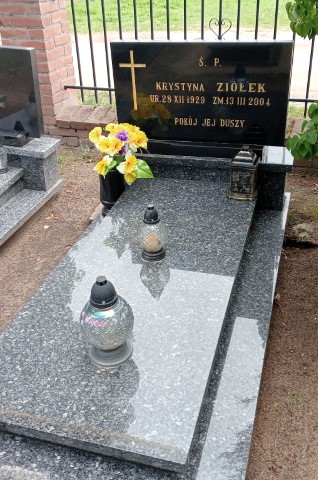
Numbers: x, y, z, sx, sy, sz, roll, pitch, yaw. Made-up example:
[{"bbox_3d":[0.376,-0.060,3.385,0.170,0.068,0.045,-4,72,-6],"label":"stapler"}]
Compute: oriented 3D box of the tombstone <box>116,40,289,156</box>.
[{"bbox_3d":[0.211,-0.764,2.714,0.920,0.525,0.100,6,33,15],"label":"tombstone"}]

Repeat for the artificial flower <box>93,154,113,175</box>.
[{"bbox_3d":[-0.289,-0.386,2.640,0.097,0.092,0.075,24,52,36],"label":"artificial flower"}]

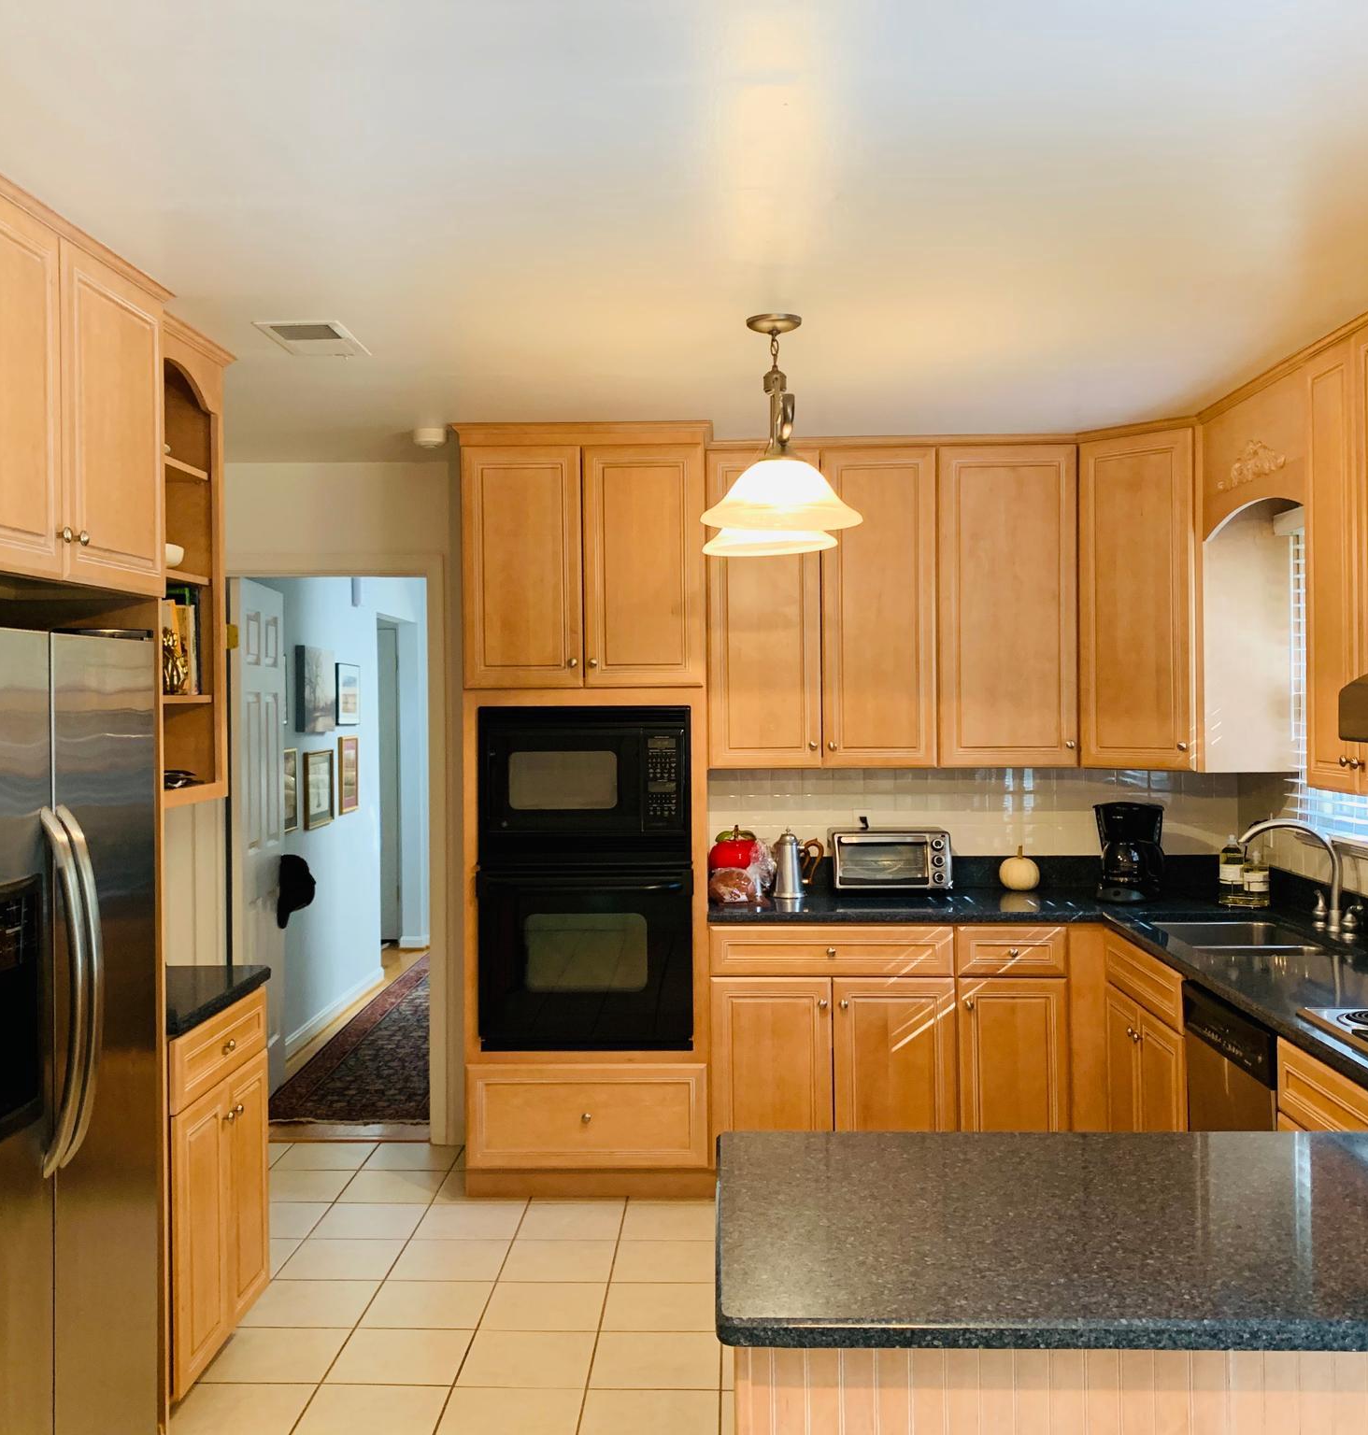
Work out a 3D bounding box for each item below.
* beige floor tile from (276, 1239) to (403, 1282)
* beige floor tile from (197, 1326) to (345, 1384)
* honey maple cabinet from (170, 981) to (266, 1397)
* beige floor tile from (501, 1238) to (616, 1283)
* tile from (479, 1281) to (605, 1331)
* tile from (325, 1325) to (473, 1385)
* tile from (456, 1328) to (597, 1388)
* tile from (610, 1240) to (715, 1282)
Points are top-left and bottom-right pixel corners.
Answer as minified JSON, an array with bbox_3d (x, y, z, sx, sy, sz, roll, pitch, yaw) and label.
[{"bbox_3d":[-0.970,1.552,4.105,0.306,0.010,0.302,0,1,2],"label":"beige floor tile"},{"bbox_3d":[-0.993,1.562,3.505,0.306,0.010,0.302,0,1,2],"label":"beige floor tile"},{"bbox_3d":[-1.358,1.083,3.308,0.600,0.837,0.620,0,0,2],"label":"honey maple cabinet"},{"bbox_3d":[-0.346,1.525,4.025,0.302,0.010,0.302,0,0,2],"label":"beige floor tile"},{"bbox_3d":[-0.356,1.527,3.719,0.302,0.010,0.302,0,0,2],"label":"tile"},{"bbox_3d":[-0.672,1.530,3.424,0.302,0.010,0.302,0,0,2],"label":"tile"},{"bbox_3d":[-0.373,1.557,3.481,0.306,0.010,0.302,0,1,2],"label":"tile"},{"bbox_3d":[-0.040,1.523,4.014,0.300,0.012,0.300,0,0,2],"label":"tile"}]

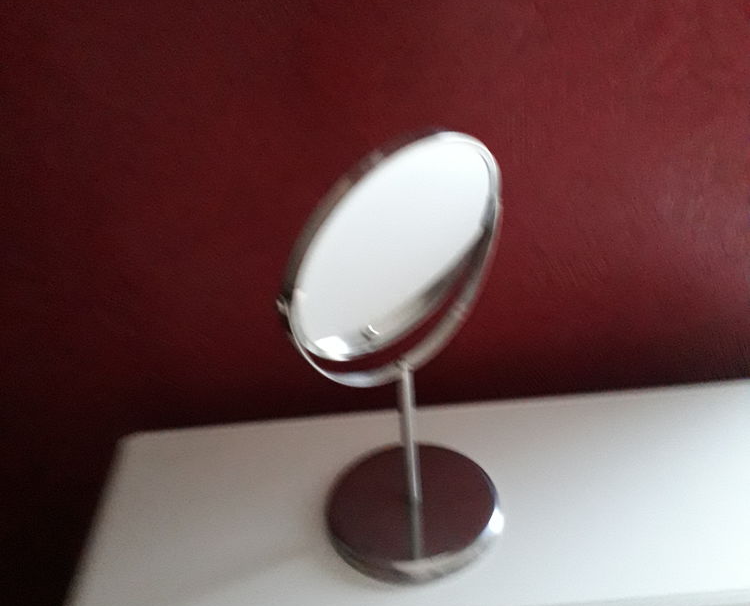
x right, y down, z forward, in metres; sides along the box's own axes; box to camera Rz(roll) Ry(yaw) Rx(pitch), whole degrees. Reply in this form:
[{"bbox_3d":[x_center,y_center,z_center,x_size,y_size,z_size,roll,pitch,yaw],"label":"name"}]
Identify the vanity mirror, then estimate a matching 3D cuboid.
[{"bbox_3d":[0.021,0.029,0.531,0.192,0.305,0.139,-24,36,-32],"label":"vanity mirror"}]

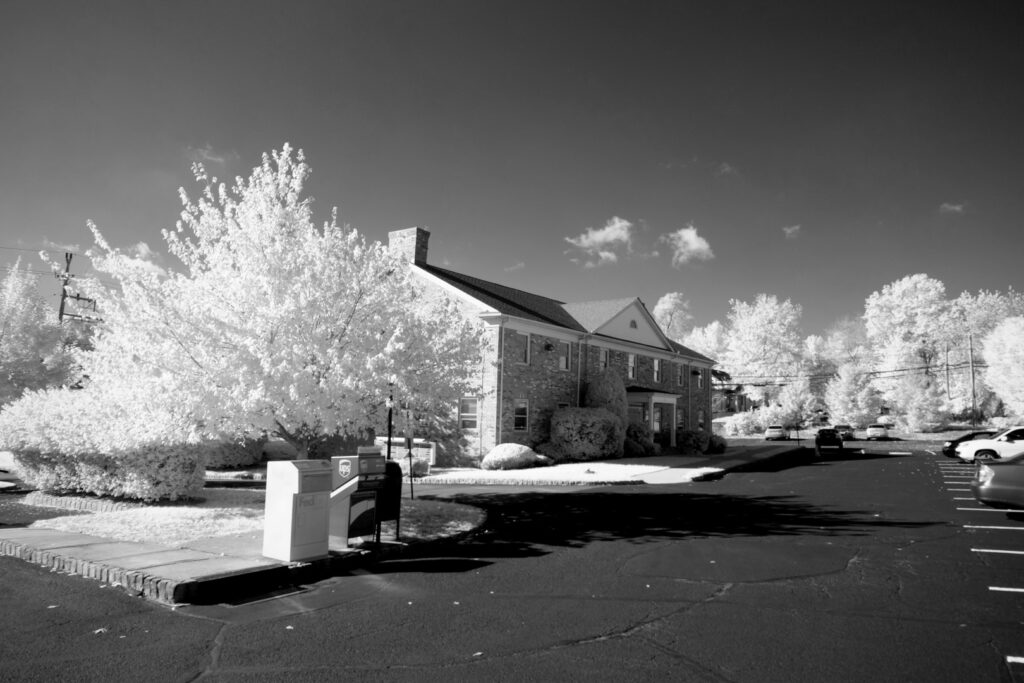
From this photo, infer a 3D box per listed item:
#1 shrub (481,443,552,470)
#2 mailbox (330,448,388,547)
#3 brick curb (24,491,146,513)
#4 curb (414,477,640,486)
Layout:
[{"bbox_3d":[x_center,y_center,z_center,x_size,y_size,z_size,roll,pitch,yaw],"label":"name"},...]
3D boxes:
[{"bbox_3d":[0.095,4.380,26.000,2.100,1.000,2.500,-3,-7,35],"label":"shrub"},{"bbox_3d":[-2.241,2.292,10.000,0.620,1.370,0.540,-3,-8,38],"label":"mailbox"},{"bbox_3d":[-8.429,3.159,13.466,3.300,0.220,0.300,-2,-7,23],"label":"brick curb"},{"bbox_3d":[0.504,4.088,19.924,6.625,0.190,0.220,2,-7,-7],"label":"curb"}]

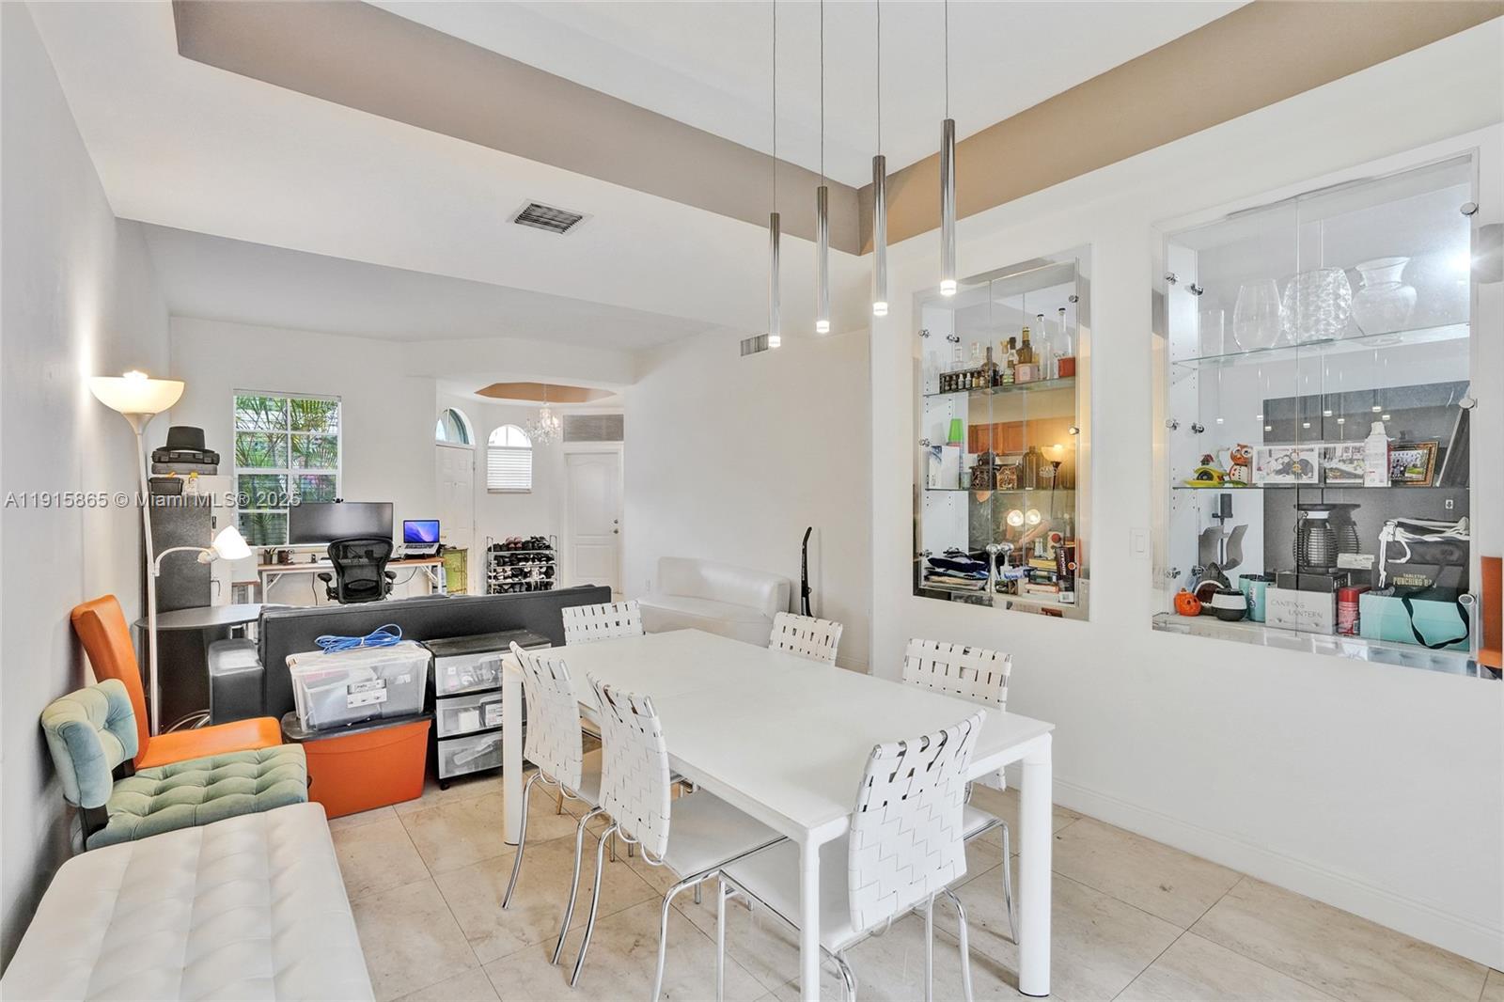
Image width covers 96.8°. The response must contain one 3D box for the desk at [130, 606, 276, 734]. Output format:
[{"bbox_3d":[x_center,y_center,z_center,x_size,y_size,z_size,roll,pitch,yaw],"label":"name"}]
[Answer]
[{"bbox_3d":[-3.087,1.013,3.873,0.750,0.715,0.750,0,0,-37],"label":"desk"}]

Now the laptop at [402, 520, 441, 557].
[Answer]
[{"bbox_3d":[-3.510,0.386,7.080,0.355,0.335,0.280,0,0,-19],"label":"laptop"}]

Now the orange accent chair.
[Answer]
[{"bbox_3d":[-2.153,0.886,2.562,0.575,1.030,0.460,-1,1,-35],"label":"orange accent chair"}]

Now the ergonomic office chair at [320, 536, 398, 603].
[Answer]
[{"bbox_3d":[-3.820,0.855,6.487,0.660,1.040,0.660,-1,1,-37],"label":"ergonomic office chair"}]

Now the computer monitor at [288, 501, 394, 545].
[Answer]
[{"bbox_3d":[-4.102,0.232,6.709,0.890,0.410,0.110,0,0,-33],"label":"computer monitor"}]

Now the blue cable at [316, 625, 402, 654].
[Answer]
[{"bbox_3d":[-1.912,0.670,3.262,0.360,0.100,0.160,-1,1,-34],"label":"blue cable"}]

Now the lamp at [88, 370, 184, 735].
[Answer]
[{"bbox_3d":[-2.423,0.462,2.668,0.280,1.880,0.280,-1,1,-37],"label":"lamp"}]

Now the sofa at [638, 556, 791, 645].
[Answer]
[{"bbox_3d":[-0.518,1.009,6.407,0.970,0.700,2.300,0,0,-37],"label":"sofa"}]

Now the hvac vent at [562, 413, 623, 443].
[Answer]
[{"bbox_3d":[-2.259,-1.044,9.550,0.880,0.410,0.040,0,1,8],"label":"hvac vent"}]

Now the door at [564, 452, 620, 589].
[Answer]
[{"bbox_3d":[-2.340,0.345,9.770,0.770,2.040,0.060,0,0,8],"label":"door"}]

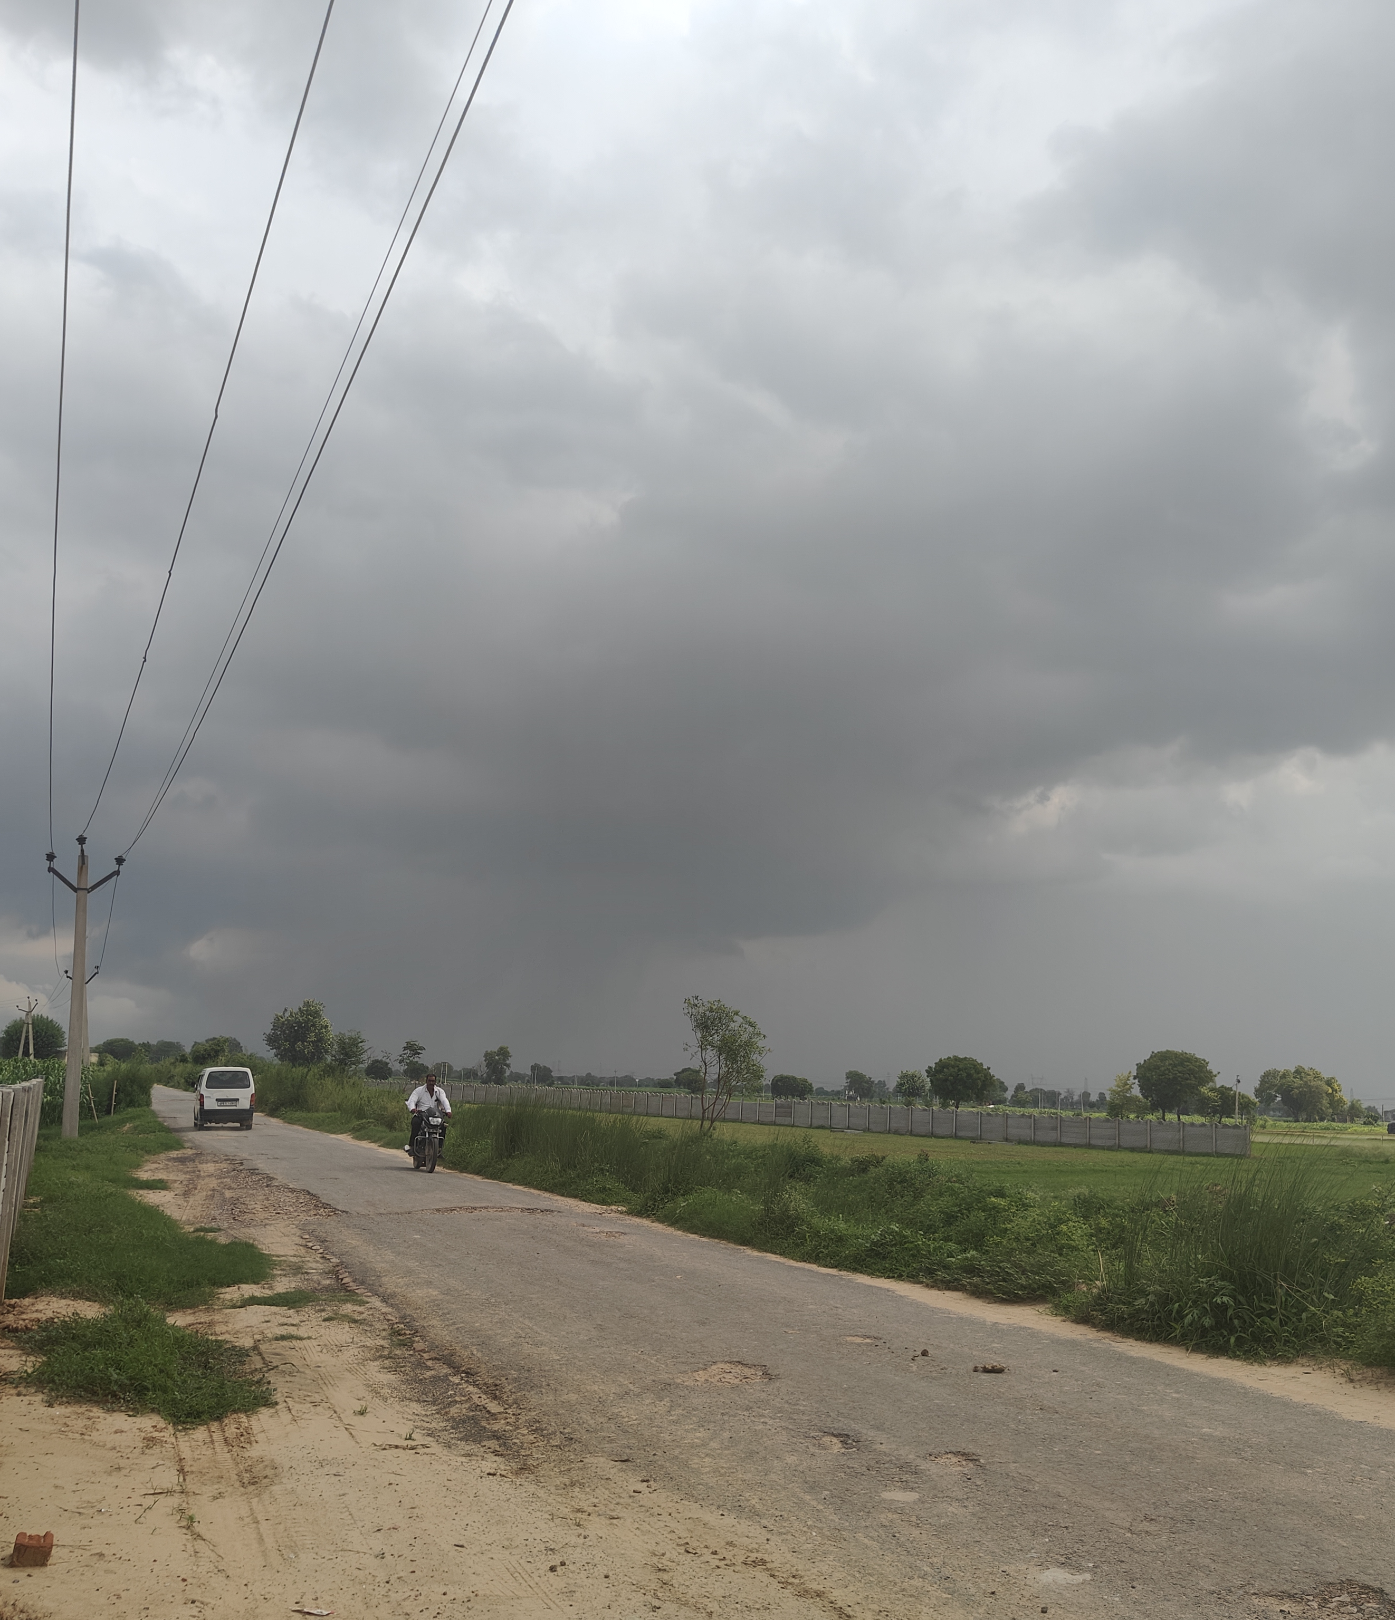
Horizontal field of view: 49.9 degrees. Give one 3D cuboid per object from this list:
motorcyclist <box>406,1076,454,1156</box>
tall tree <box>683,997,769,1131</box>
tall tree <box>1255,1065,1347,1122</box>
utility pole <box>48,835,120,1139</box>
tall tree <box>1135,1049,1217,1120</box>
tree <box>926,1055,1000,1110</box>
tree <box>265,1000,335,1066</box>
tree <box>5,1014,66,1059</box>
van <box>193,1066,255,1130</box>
[{"bbox_3d":[-4.643,5.303,26.000,0.720,1.360,0.750,7,-11,-21],"label":"motorcyclist"},{"bbox_3d":[0.948,8.680,49.963,2.787,4.840,2.787,2,-10,2],"label":"tall tree"},{"bbox_3d":[78.539,37.249,194.959,11.083,7.803,11.083,-2,-11,22],"label":"tall tree"},{"bbox_3d":[-14.160,3.986,34.220,1.620,6.879,0.320,2,-9,-18],"label":"utility pole"},{"bbox_3d":[47.897,27.872,149.926,7.869,7.806,7.869,-1,-11,18],"label":"tall tree"},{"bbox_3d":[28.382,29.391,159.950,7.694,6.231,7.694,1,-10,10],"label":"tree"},{"bbox_3d":[-22.549,13.565,84.833,3.809,5.548,3.809,5,-11,-14],"label":"tree"},{"bbox_3d":[-65.320,23.064,147.870,5.823,5.887,5.823,7,-11,-23],"label":"tree"},{"bbox_3d":[-14.369,8.728,45.512,1.475,1.800,3.675,7,-11,-21],"label":"van"}]

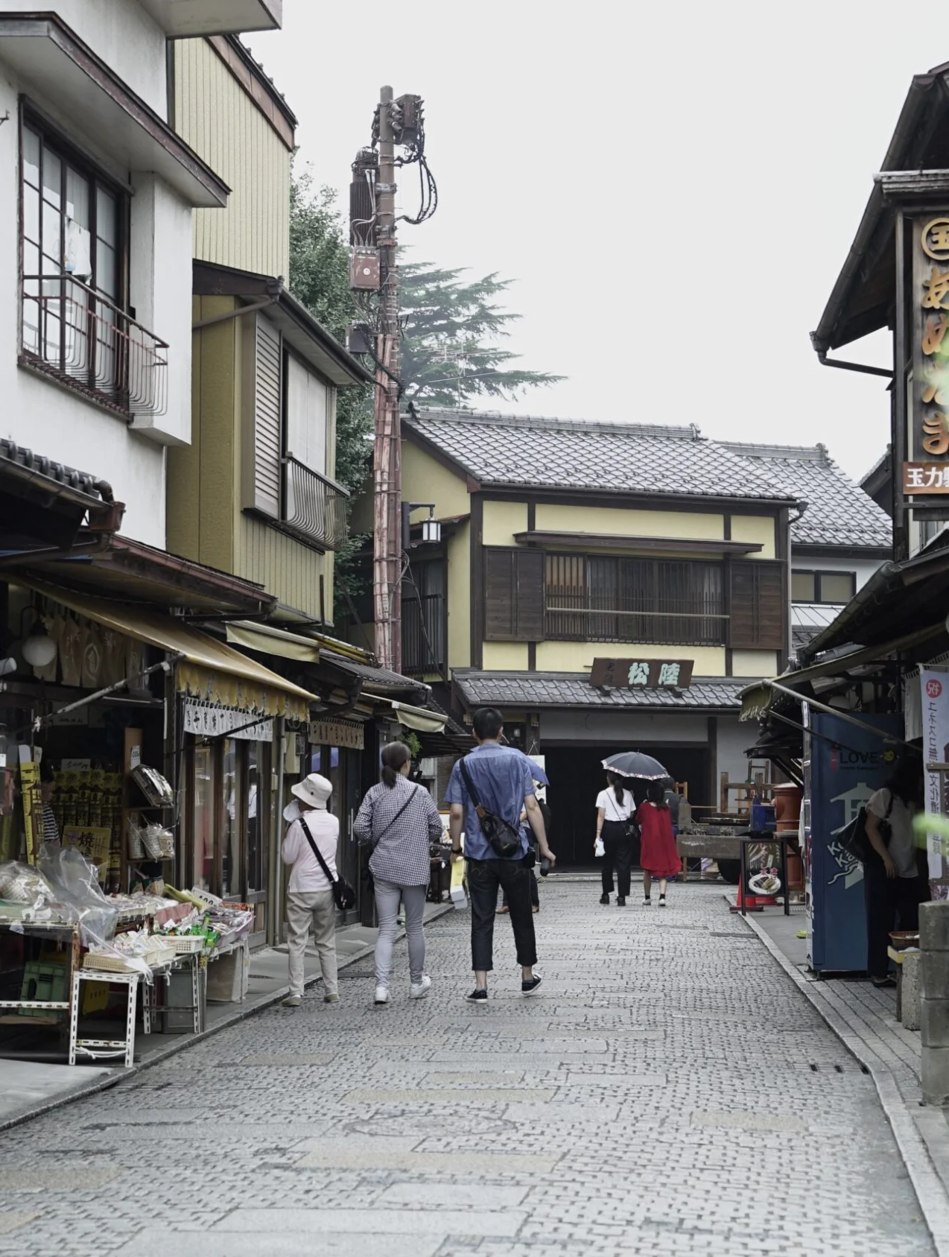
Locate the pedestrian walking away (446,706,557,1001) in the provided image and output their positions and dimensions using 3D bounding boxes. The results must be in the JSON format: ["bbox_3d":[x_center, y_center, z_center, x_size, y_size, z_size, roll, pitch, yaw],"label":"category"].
[{"bbox_3d":[0.157,1.391,16.645,0.660,1.785,0.520,0,-4,5],"label":"pedestrian walking away"}]

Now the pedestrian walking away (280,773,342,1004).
[{"bbox_3d":[-0.994,1.569,16.484,0.420,1.410,0.380,0,-4,-3],"label":"pedestrian walking away"}]

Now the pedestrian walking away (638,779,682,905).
[{"bbox_3d":[2.192,2.510,32.306,0.480,1.520,0.380,0,-4,3],"label":"pedestrian walking away"}]

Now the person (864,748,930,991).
[{"bbox_3d":[2.788,1.565,17.937,0.420,1.540,0.480,-1,-4,22],"label":"person"}]

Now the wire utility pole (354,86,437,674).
[{"bbox_3d":[-1.145,-1.924,37.495,1.100,11.020,0.800,0,-4,-6],"label":"wire utility pole"}]

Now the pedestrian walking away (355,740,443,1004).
[{"bbox_3d":[-0.462,1.486,16.589,0.520,1.590,0.420,0,-4,3],"label":"pedestrian walking away"}]

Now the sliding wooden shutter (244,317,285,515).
[{"bbox_3d":[-1.920,-1.851,24.388,0.130,1.720,1.040,0,-4,6],"label":"sliding wooden shutter"}]

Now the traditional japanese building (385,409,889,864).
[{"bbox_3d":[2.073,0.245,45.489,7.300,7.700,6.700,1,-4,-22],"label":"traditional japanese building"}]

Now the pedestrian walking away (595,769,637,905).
[{"bbox_3d":[1.680,2.469,32.208,0.480,1.590,0.380,0,-4,3],"label":"pedestrian walking away"}]

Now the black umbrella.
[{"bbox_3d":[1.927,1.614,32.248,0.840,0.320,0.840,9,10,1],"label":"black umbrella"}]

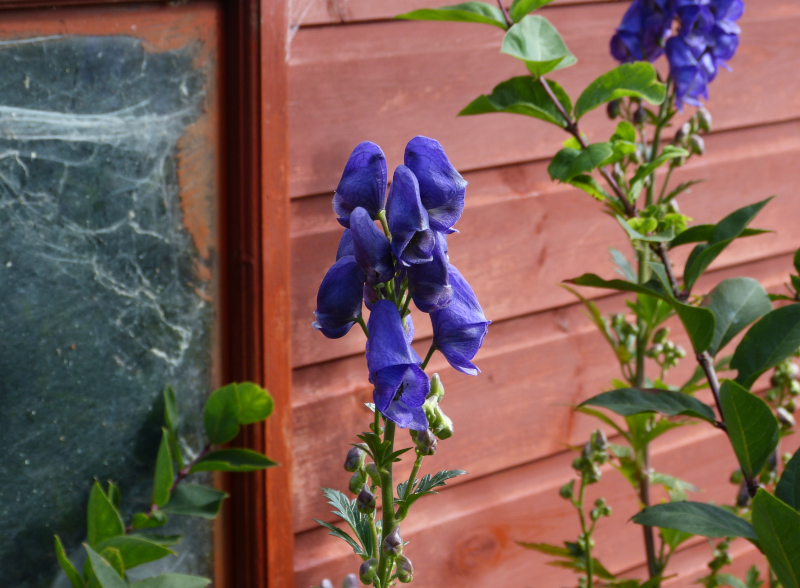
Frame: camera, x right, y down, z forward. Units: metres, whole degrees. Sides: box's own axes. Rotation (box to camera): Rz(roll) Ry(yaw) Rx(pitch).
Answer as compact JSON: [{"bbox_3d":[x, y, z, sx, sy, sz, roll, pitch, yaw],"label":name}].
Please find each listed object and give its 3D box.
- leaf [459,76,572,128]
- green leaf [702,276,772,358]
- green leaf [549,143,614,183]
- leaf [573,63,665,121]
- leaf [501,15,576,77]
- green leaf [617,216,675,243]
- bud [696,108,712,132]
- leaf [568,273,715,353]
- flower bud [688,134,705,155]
[{"bbox_3d":[0.065,-0.108,1.560,0.064,0.014,0.035,-2,41,-3],"label":"leaf"},{"bbox_3d":[0.190,0.013,1.560,0.037,0.014,0.056,22,57,23],"label":"green leaf"},{"bbox_3d":[0.101,-0.073,1.540,0.037,0.011,0.026,-22,43,-16],"label":"green leaf"},{"bbox_3d":[0.124,-0.115,1.560,0.051,0.014,0.032,3,41,-10],"label":"leaf"},{"bbox_3d":[0.077,-0.139,1.550,0.041,0.015,0.043,-4,44,-4],"label":"leaf"},{"bbox_3d":[0.135,-0.036,1.530,0.033,0.013,0.038,11,19,23],"label":"green leaf"},{"bbox_3d":[0.191,-0.109,1.740,0.011,0.015,0.010,-17,9,24],"label":"bud"},{"bbox_3d":[0.134,0.010,1.540,0.083,0.024,0.036,15,26,-9],"label":"leaf"},{"bbox_3d":[0.186,-0.094,1.740,0.010,0.013,0.009,-17,9,24],"label":"flower bud"}]

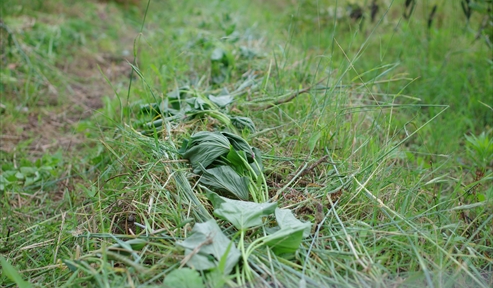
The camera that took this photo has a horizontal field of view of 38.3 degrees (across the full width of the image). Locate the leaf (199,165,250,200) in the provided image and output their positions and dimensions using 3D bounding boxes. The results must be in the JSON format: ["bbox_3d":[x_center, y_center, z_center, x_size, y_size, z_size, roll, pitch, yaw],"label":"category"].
[{"bbox_3d":[-0.047,0.081,1.520,0.108,0.041,0.080,15,23,39],"label":"leaf"}]

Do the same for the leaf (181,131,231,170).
[{"bbox_3d":[-0.095,0.014,1.630,0.105,0.058,0.088,-4,18,-11],"label":"leaf"}]

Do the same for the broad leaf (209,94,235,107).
[{"bbox_3d":[-0.074,-0.130,2.120,0.077,0.025,0.084,0,18,0],"label":"broad leaf"}]

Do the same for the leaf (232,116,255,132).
[{"bbox_3d":[-0.008,-0.055,1.880,0.074,0.027,0.066,8,20,23],"label":"leaf"}]

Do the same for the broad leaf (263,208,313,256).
[{"bbox_3d":[0.074,0.159,1.300,0.088,0.050,0.076,-13,22,-35],"label":"broad leaf"}]

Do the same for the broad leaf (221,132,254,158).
[{"bbox_3d":[-0.021,0.000,1.660,0.066,0.038,0.082,-17,25,-42],"label":"broad leaf"}]

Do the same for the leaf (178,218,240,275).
[{"bbox_3d":[-0.069,0.178,1.250,0.099,0.043,0.113,-4,18,-11],"label":"leaf"}]

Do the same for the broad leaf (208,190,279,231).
[{"bbox_3d":[-0.009,0.127,1.370,0.130,0.039,0.101,0,18,0],"label":"broad leaf"}]

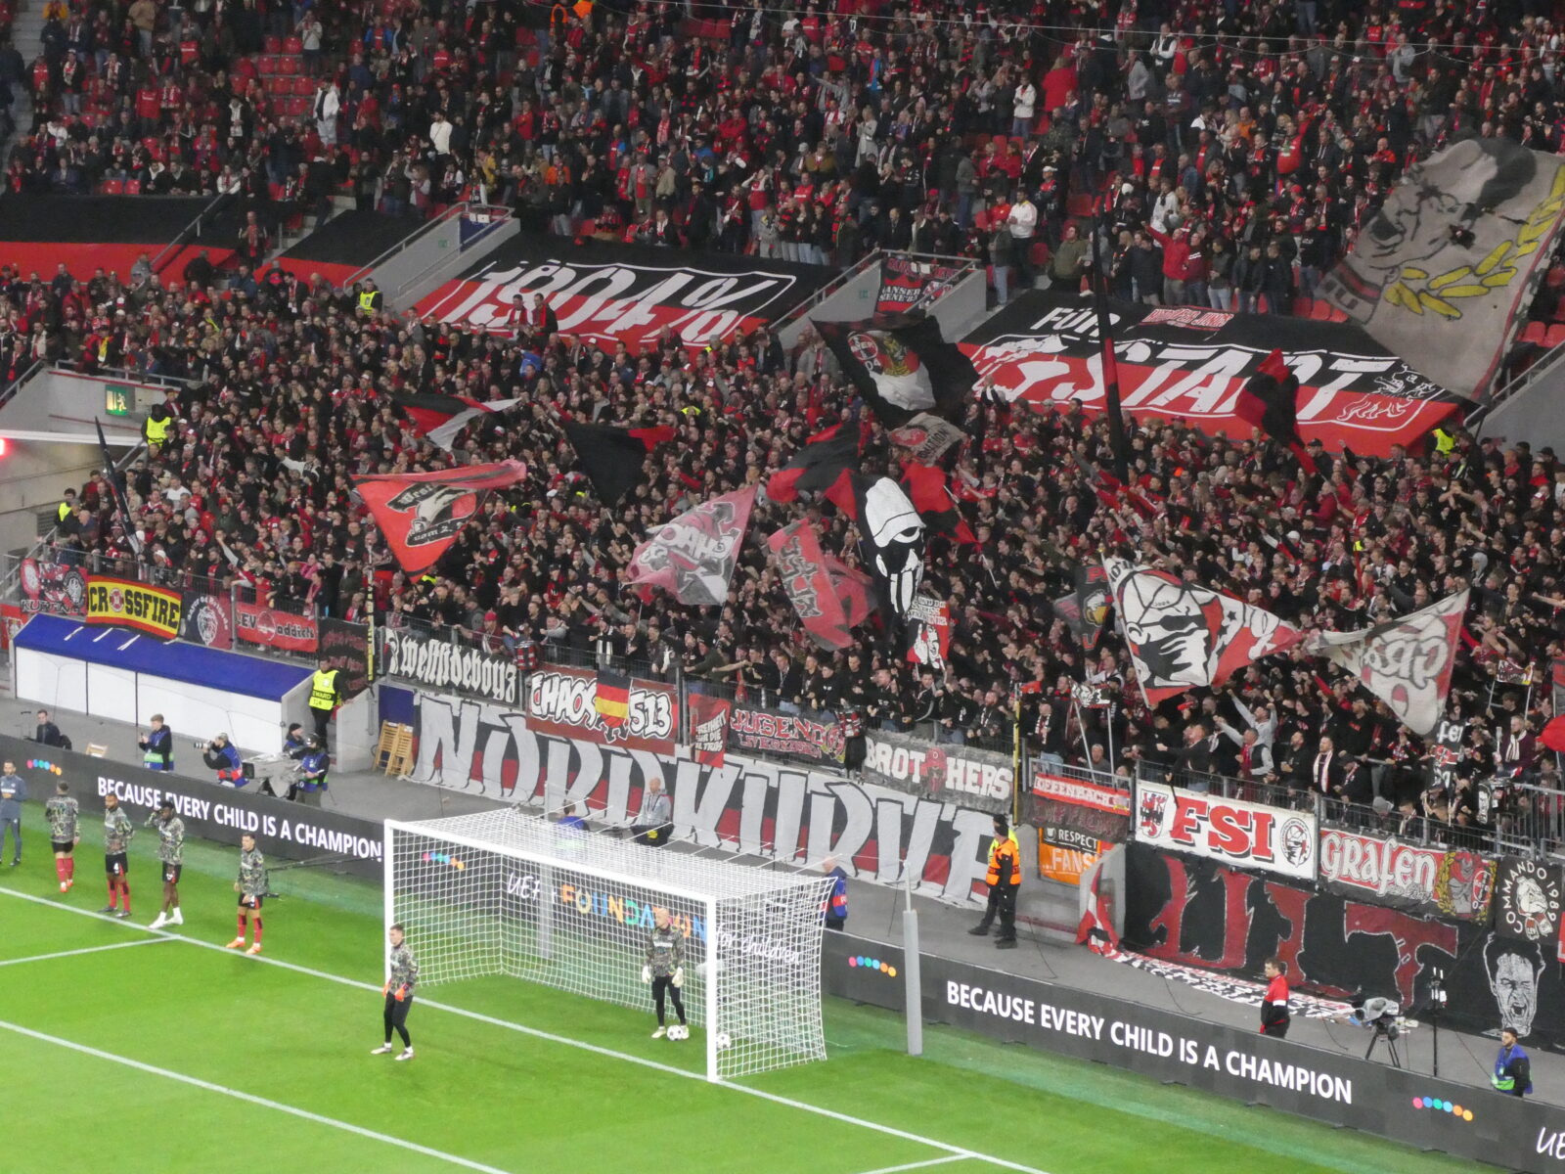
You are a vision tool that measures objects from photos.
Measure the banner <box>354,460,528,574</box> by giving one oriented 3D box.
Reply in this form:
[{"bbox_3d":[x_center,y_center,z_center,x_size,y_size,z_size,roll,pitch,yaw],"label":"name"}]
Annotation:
[{"bbox_3d":[-6.007,-1.214,107.281,2.800,1.950,0.450,2,8,15],"label":"banner"}]

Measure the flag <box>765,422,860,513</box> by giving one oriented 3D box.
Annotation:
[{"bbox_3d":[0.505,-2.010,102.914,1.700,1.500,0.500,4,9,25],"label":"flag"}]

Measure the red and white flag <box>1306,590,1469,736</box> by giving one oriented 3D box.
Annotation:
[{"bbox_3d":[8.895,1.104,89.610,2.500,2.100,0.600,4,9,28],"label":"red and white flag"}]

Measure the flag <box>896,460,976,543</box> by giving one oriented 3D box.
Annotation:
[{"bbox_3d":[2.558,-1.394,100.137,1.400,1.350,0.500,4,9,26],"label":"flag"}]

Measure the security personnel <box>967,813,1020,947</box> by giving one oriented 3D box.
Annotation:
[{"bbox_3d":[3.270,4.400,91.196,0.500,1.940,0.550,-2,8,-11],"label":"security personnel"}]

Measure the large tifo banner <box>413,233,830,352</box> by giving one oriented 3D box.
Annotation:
[{"bbox_3d":[-3.341,-6.024,125.675,3.500,0.200,11.000,-36,27,-30],"label":"large tifo banner"}]

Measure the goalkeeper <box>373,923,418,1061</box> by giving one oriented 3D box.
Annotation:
[{"bbox_3d":[-5.339,5.559,84.367,0.620,1.850,0.420,8,12,44],"label":"goalkeeper"}]

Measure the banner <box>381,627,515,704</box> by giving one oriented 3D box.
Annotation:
[{"bbox_3d":[-5.753,1.385,104.865,0.080,0.850,3.900,-6,10,-39],"label":"banner"}]

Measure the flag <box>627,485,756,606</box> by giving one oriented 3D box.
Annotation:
[{"bbox_3d":[-1.514,-0.681,101.476,2.000,1.950,0.400,2,8,17],"label":"flag"}]

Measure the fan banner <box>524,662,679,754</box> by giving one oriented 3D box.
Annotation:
[{"bbox_3d":[-3.078,2.019,101.038,0.080,1.180,4.100,-6,10,-39],"label":"fan banner"}]

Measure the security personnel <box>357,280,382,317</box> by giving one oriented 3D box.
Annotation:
[{"bbox_3d":[-8.230,-5.274,121.811,0.550,1.780,0.380,5,9,31],"label":"security personnel"}]

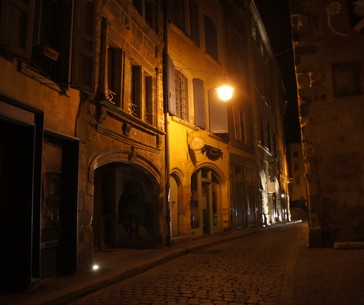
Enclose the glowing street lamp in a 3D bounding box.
[{"bbox_3d":[1.351,-1.833,10.700,0.510,0.560,0.510,-3,-7,14],"label":"glowing street lamp"}]

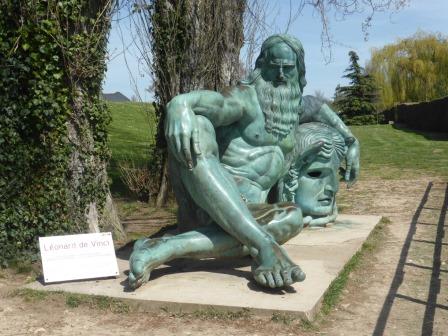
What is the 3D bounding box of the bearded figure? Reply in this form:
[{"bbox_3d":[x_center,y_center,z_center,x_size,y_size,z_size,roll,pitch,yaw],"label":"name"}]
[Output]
[{"bbox_3d":[0.400,-0.260,7.050,2.150,2.250,3.000,1,5,7],"label":"bearded figure"}]

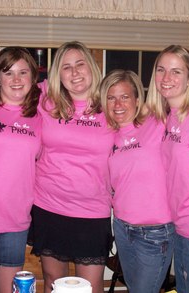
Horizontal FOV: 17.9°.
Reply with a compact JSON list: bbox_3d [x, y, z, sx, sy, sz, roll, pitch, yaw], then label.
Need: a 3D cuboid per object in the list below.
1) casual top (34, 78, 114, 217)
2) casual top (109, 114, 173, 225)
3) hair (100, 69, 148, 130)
[{"bbox_3d":[-0.088,0.030,2.580,0.410,0.560,0.260,0,7,-6],"label":"casual top"},{"bbox_3d":[0.189,0.097,2.510,0.340,0.470,0.240,5,8,32],"label":"casual top"},{"bbox_3d":[0.121,-0.196,2.490,0.200,0.250,0.215,2,7,13],"label":"hair"}]

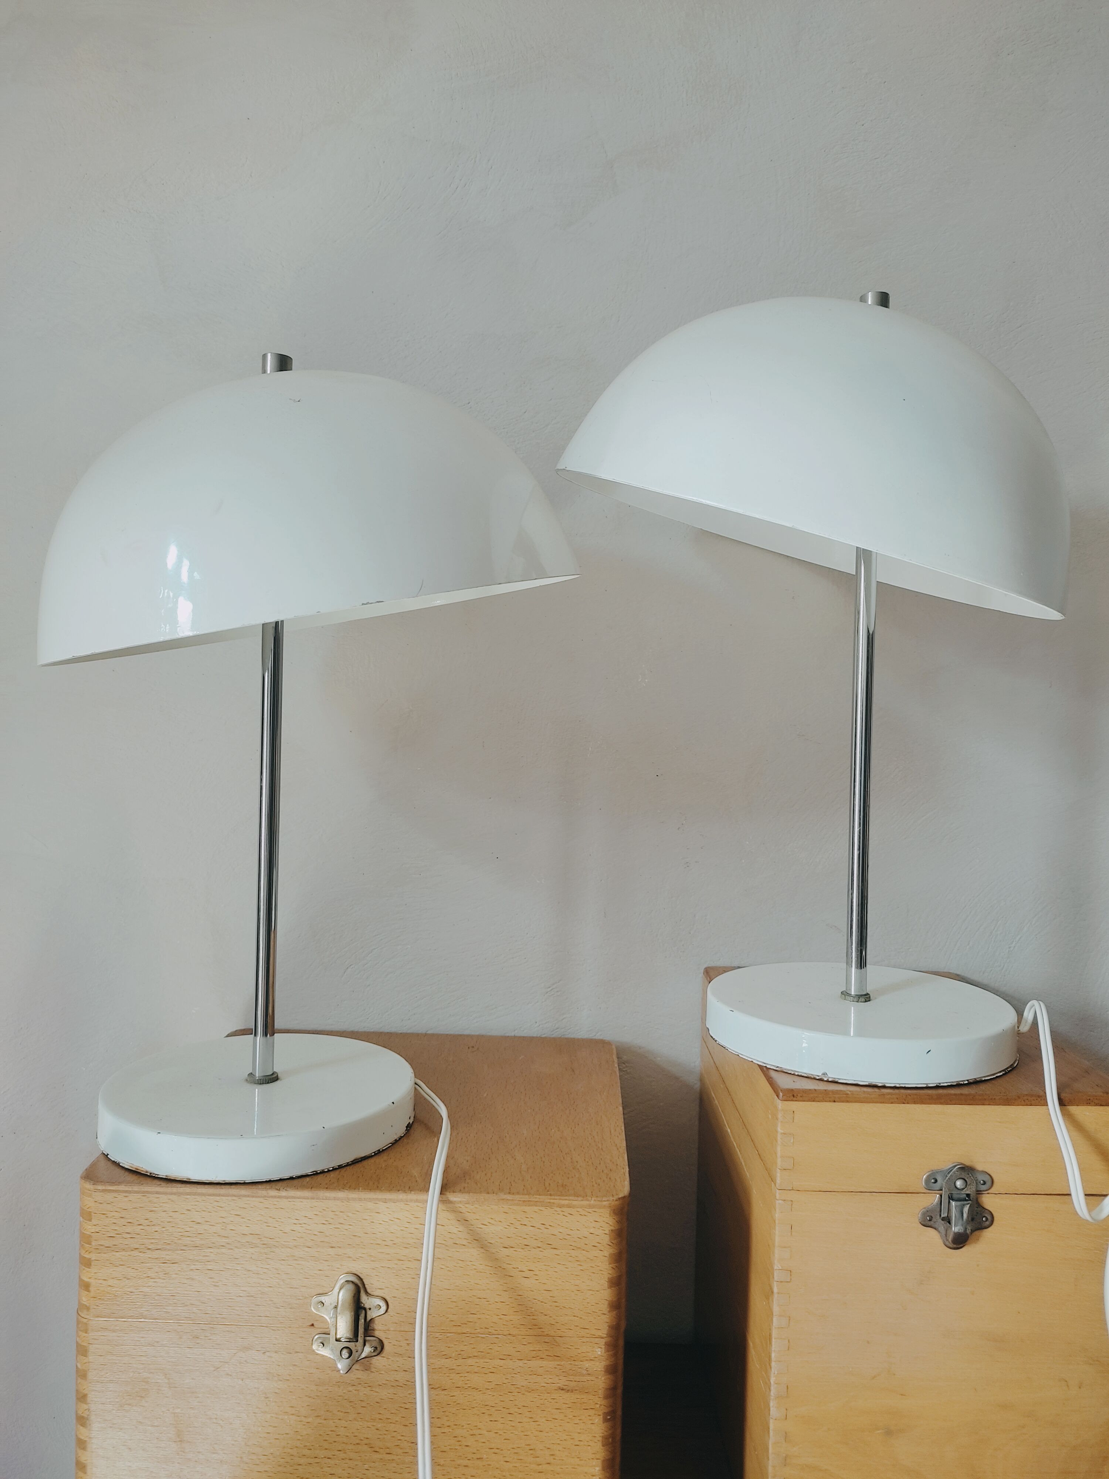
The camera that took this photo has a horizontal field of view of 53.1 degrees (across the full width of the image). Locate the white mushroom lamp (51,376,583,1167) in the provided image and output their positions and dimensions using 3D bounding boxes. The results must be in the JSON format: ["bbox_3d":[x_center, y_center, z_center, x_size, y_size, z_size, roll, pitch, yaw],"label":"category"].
[{"bbox_3d":[-0.144,0.001,0.674,0.314,0.451,0.315,1,2,0],"label":"white mushroom lamp"}]

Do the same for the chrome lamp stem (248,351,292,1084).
[{"bbox_3d":[-0.168,-0.012,0.655,0.019,0.428,0.019,1,2,0],"label":"chrome lamp stem"}]

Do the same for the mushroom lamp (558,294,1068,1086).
[{"bbox_3d":[0.156,-0.046,0.702,0.311,0.449,0.310,1,2,0],"label":"mushroom lamp"}]

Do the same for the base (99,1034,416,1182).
[{"bbox_3d":[-0.173,0.214,0.661,0.180,0.025,0.180,1,2,0],"label":"base"}]

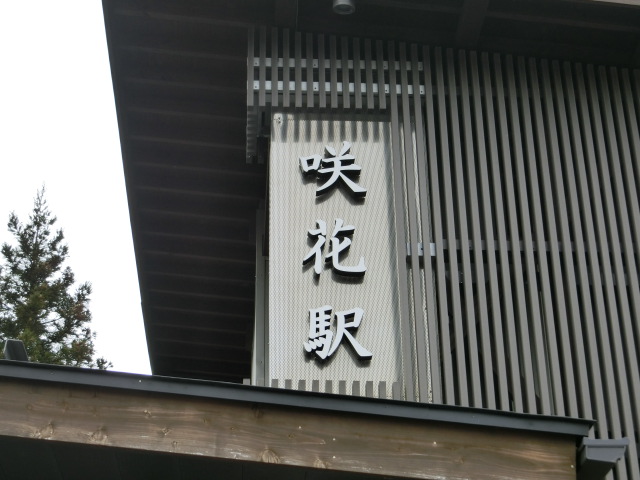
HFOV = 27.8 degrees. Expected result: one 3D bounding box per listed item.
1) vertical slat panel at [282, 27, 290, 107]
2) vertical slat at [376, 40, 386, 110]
[{"bbox_3d":[-0.199,-1.000,7.612,0.039,0.580,0.050,1,-31,-3],"label":"vertical slat panel"},{"bbox_3d":[0.339,-0.907,7.181,0.035,0.471,0.042,1,-29,-3],"label":"vertical slat"}]

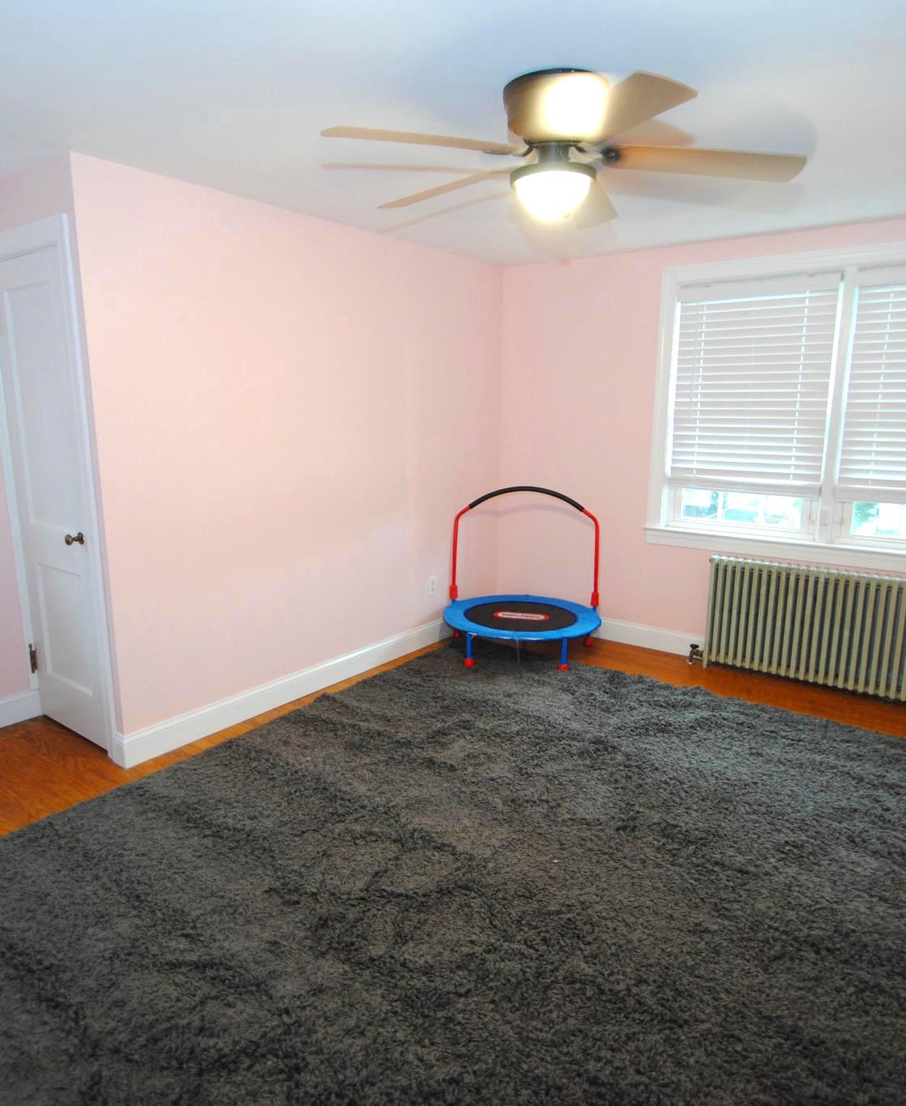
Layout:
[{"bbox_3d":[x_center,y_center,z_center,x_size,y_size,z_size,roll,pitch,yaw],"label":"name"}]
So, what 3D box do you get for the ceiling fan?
[{"bbox_3d":[0.296,-1.137,1.997,1.310,0.360,1.310,9,14,37],"label":"ceiling fan"}]

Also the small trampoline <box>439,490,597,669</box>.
[{"bbox_3d":[0.415,0.116,4.050,0.930,0.985,0.930,2,11,8],"label":"small trampoline"}]

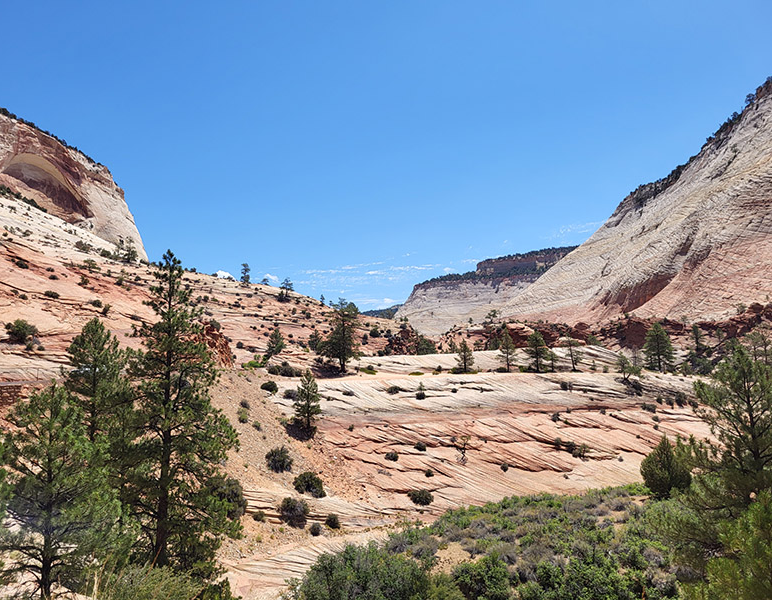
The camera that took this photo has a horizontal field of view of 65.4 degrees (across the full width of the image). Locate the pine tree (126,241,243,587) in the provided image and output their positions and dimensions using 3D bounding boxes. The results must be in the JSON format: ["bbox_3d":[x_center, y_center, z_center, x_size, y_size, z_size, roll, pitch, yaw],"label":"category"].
[{"bbox_3d":[-8.550,4.610,25.500,4.660,13.570,4.520,0,-5,0],"label":"pine tree"}]

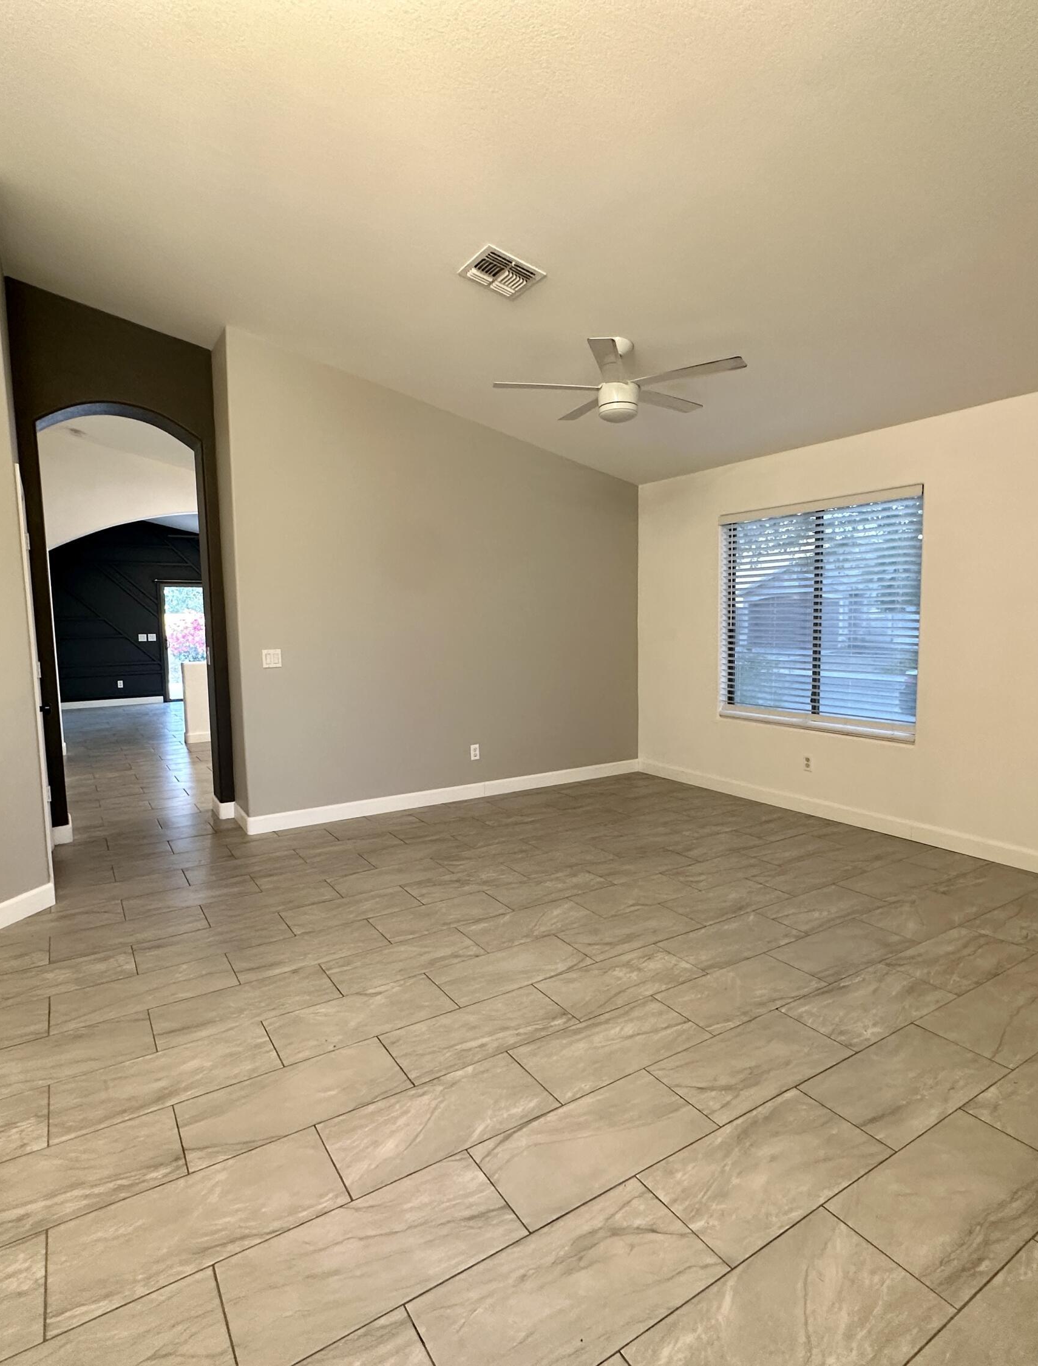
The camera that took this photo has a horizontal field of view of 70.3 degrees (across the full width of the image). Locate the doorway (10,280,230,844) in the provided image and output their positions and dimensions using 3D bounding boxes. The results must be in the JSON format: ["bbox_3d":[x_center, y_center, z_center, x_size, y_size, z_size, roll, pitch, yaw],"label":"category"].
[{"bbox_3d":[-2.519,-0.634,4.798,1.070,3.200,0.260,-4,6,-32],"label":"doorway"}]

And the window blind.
[{"bbox_3d":[1.944,-0.473,4.919,0.065,1.440,1.510,-4,6,-32],"label":"window blind"}]

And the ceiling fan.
[{"bbox_3d":[0.529,-1.589,3.886,1.290,0.410,1.290,-4,6,-32],"label":"ceiling fan"}]

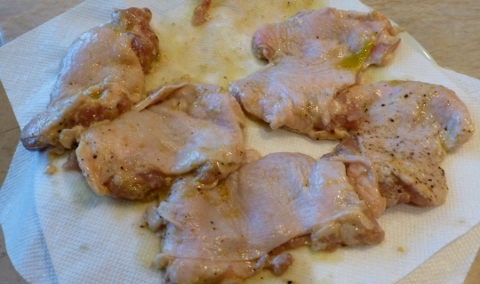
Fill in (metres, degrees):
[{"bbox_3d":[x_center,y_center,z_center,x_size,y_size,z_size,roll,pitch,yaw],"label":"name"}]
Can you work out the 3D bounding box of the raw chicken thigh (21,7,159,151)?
[{"bbox_3d":[-0.106,-0.056,0.327,0.075,0.028,0.155,7,55,5],"label":"raw chicken thigh"}]

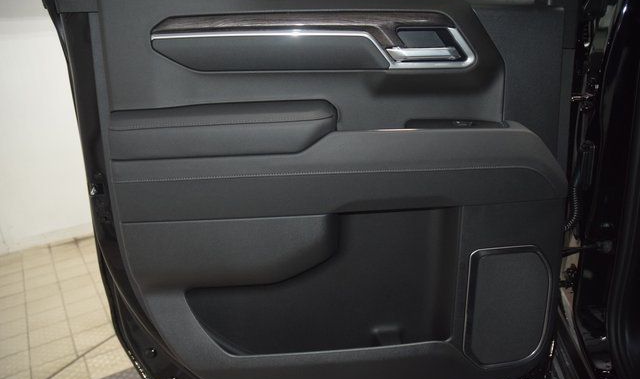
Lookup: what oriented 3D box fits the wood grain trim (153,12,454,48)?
[{"bbox_3d":[-0.028,-0.303,0.910,0.565,0.066,0.042,-2,14,-4],"label":"wood grain trim"}]

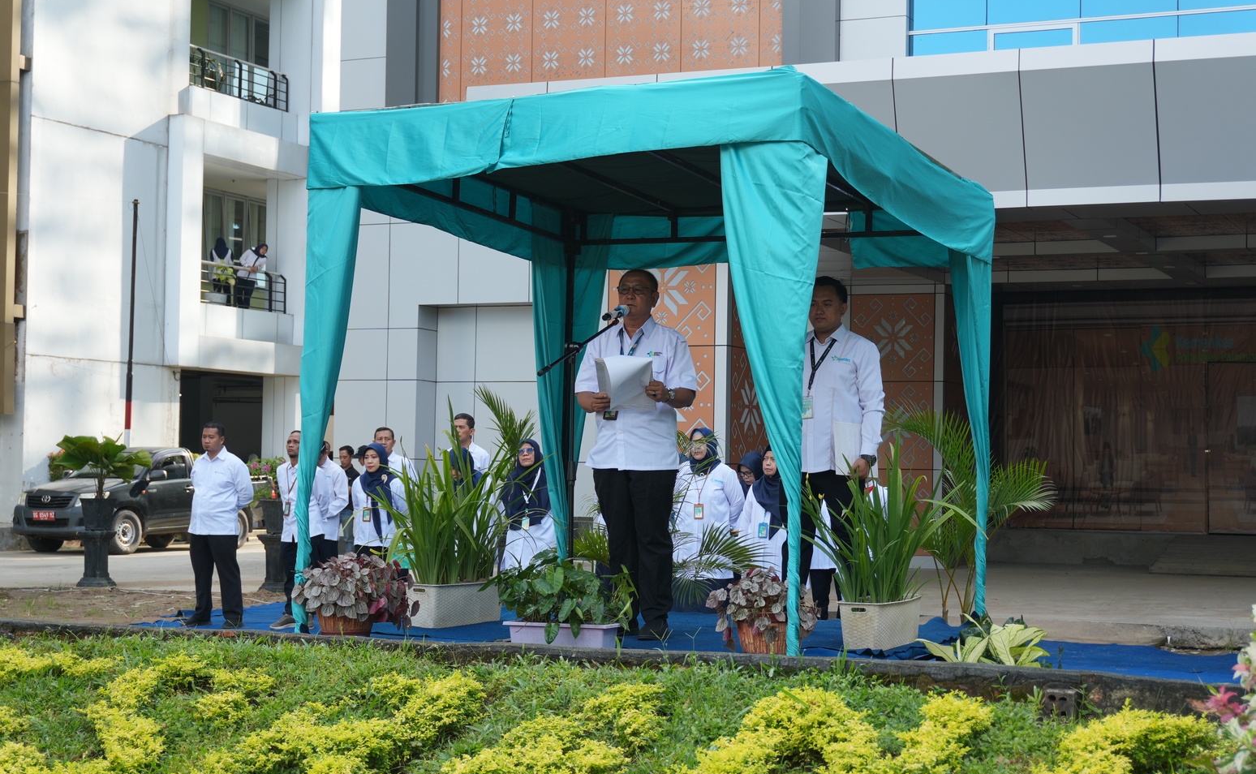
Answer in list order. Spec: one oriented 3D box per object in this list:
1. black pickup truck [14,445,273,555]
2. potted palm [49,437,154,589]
[{"bbox_3d":[-7.845,1.810,34.668,1.800,1.700,4.900,0,-2,22],"label":"black pickup truck"},{"bbox_3d":[-5.875,1.380,23.669,1.080,1.690,1.050,1,-2,0],"label":"potted palm"}]

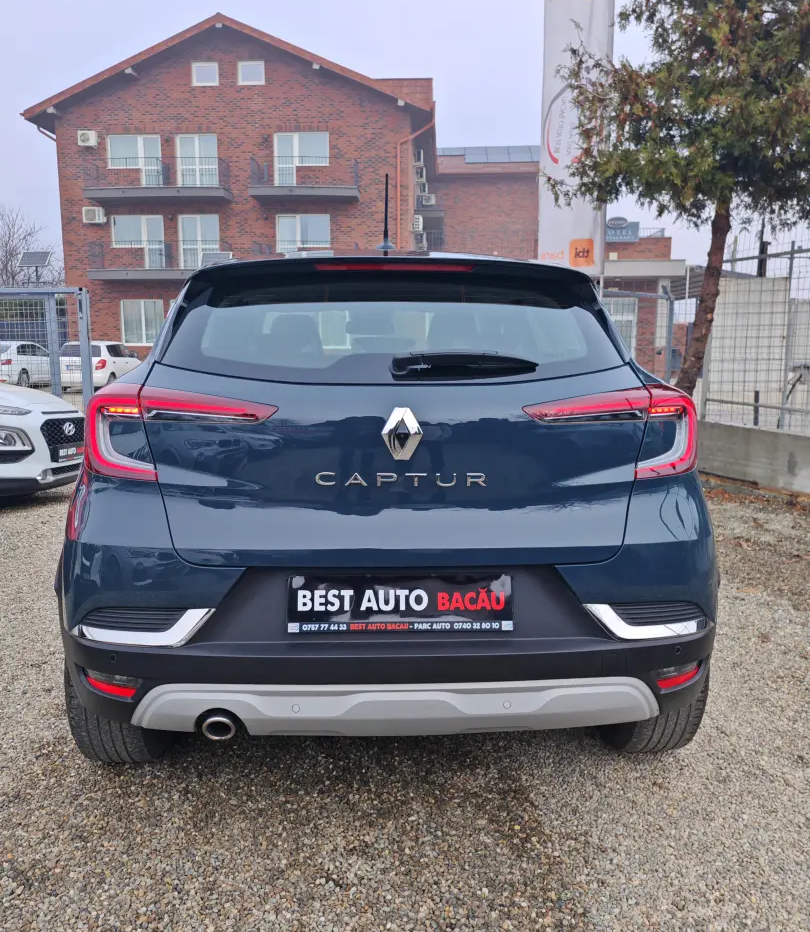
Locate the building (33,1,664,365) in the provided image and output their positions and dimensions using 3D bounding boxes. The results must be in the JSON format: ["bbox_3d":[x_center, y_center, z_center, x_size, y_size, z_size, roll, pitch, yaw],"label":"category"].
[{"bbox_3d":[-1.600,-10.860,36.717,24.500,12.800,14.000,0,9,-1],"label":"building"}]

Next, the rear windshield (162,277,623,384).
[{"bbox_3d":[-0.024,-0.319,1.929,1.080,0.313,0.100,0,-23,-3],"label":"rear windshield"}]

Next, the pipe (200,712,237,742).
[{"bbox_3d":[-0.440,0.608,1.950,0.082,0.068,0.140,0,9,-3],"label":"pipe"}]

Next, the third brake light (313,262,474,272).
[{"bbox_3d":[-0.026,-0.468,1.909,0.385,0.023,0.040,0,9,-3],"label":"third brake light"}]

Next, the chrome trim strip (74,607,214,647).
[{"bbox_3d":[-0.613,0.364,1.877,0.360,0.082,0.093,1,9,5],"label":"chrome trim strip"}]

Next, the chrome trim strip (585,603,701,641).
[{"bbox_3d":[0.580,0.364,1.953,0.345,0.100,0.130,-2,9,-10],"label":"chrome trim strip"}]

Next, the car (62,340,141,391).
[{"bbox_3d":[-9.744,-3.394,27.016,1.680,1.540,4.100,1,9,5],"label":"car"}]

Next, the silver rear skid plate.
[{"bbox_3d":[-0.011,0.560,1.926,1.310,0.155,0.170,0,9,-3],"label":"silver rear skid plate"}]

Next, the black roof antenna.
[{"bbox_3d":[-0.053,-0.735,2.350,0.060,0.225,0.150,0,9,-3],"label":"black roof antenna"}]

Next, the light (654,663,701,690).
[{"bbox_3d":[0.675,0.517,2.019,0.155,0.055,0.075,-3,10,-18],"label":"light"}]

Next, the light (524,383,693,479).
[{"bbox_3d":[0.505,-0.091,1.985,0.500,0.212,0.240,-1,10,-8],"label":"light"}]

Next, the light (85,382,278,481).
[{"bbox_3d":[-0.542,-0.088,1.952,0.500,0.235,0.260,1,9,4],"label":"light"}]

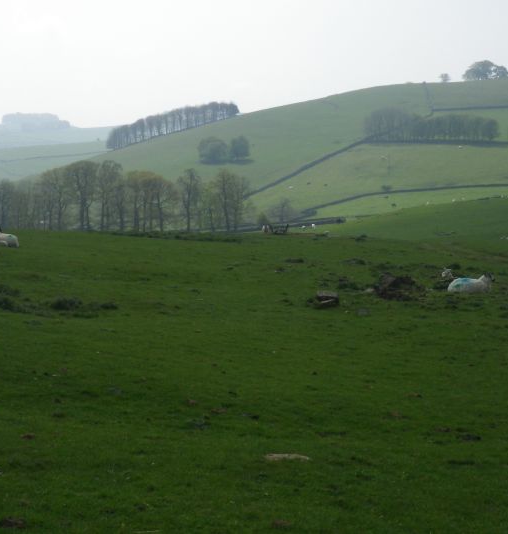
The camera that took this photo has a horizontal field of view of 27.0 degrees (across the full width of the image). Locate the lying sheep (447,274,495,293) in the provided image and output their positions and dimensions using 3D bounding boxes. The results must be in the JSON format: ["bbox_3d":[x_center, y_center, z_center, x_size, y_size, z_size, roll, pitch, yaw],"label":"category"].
[{"bbox_3d":[5.840,0.438,28.500,1.200,0.570,0.500,0,2,-10],"label":"lying sheep"}]

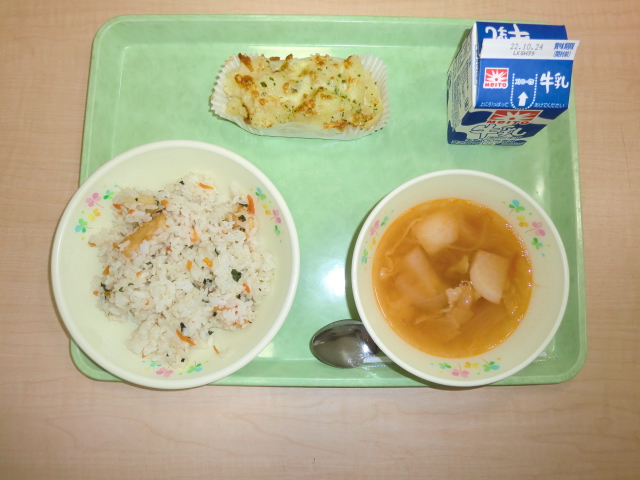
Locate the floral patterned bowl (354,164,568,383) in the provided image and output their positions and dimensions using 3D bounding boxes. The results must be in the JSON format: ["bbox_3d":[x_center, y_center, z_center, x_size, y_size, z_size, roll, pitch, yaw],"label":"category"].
[{"bbox_3d":[0.087,0.025,0.326,0.134,0.057,0.134,0,83,1],"label":"floral patterned bowl"}]

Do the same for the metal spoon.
[{"bbox_3d":[0.076,0.068,0.339,0.166,0.020,0.035,-4,83,1],"label":"metal spoon"}]

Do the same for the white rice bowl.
[{"bbox_3d":[-0.092,0.016,0.333,0.158,0.053,0.158,0,83,1],"label":"white rice bowl"}]

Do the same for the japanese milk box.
[{"bbox_3d":[0.126,-0.107,0.325,0.058,0.091,0.058,1,83,1],"label":"japanese milk box"}]

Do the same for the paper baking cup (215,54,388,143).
[{"bbox_3d":[-0.013,-0.105,0.355,0.129,0.035,0.060,2,83,1],"label":"paper baking cup"}]

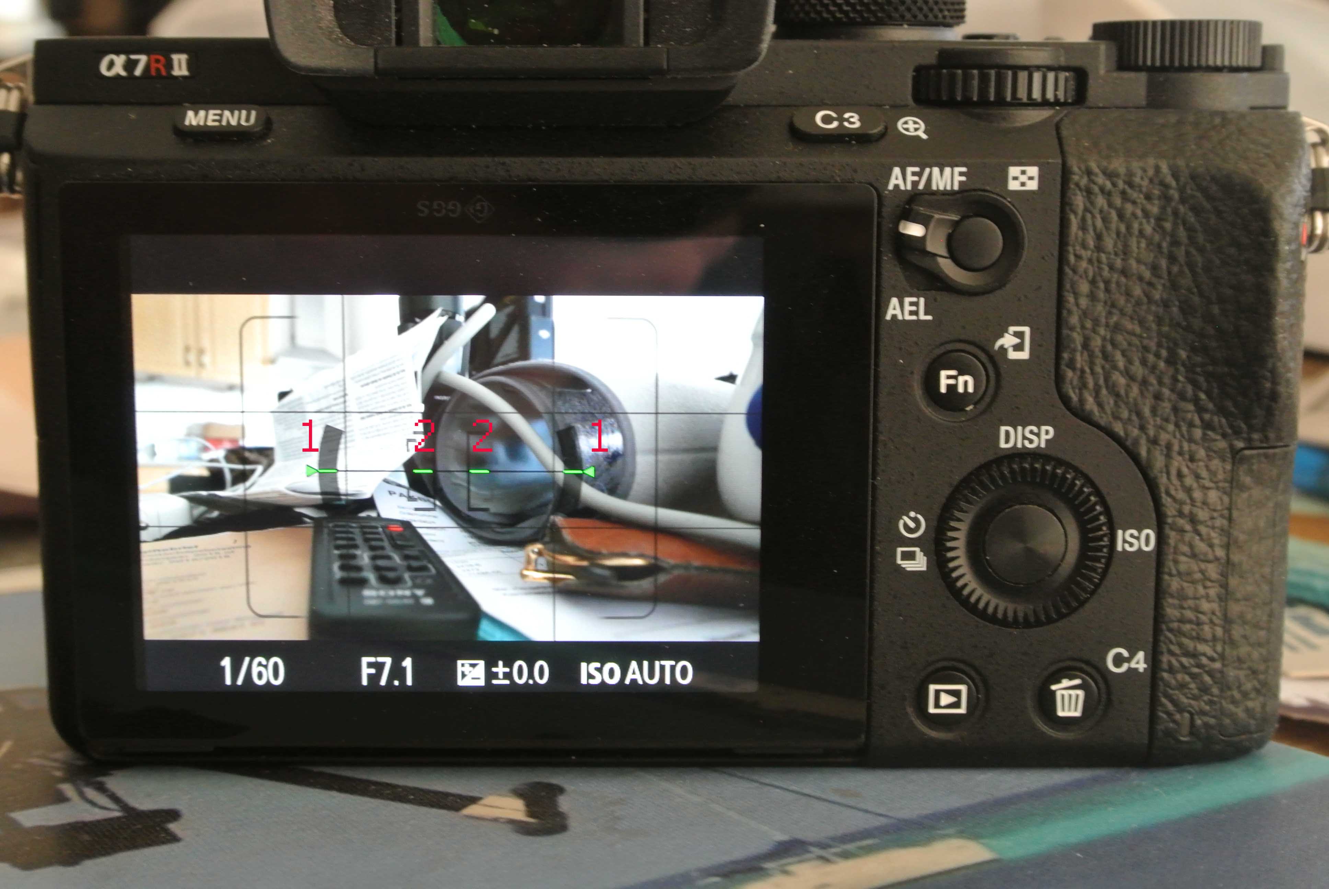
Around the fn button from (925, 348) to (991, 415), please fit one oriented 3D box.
[{"bbox_3d":[0.029,-0.006,0.202,0.006,0.006,0.002,0,9,-1],"label":"fn button"}]

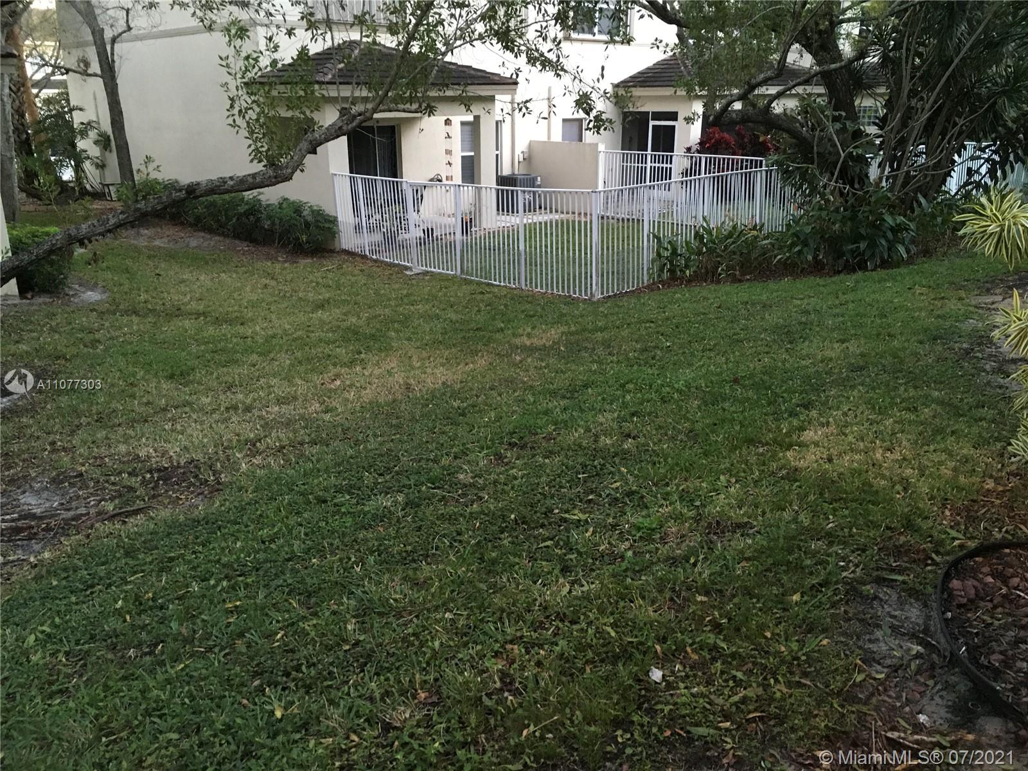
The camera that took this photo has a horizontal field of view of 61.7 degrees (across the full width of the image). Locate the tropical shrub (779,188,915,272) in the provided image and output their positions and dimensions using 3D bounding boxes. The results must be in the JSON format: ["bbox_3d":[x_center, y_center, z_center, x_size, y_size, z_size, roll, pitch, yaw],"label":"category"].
[{"bbox_3d":[5.439,-2.598,14.019,1.950,1.140,1.600,7,20,20],"label":"tropical shrub"}]

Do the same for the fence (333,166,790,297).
[{"bbox_3d":[0.798,-3.094,15.424,5.150,1.540,6.300,-18,25,-41],"label":"fence"}]

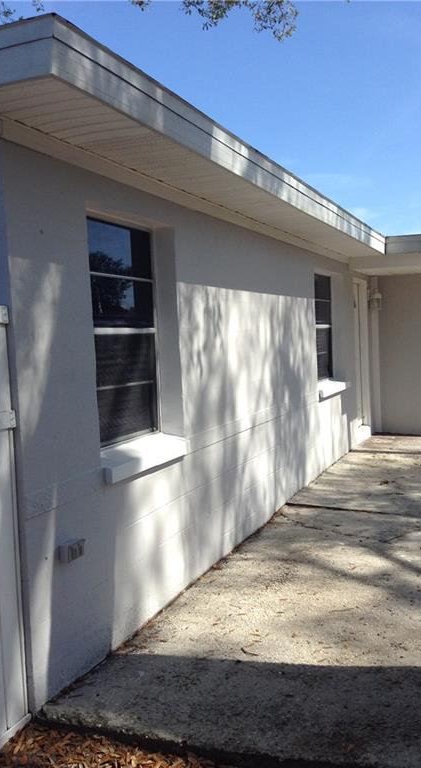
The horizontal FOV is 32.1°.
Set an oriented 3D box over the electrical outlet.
[{"bbox_3d":[-0.611,0.730,3.220,0.057,0.074,0.123,-1,4,22],"label":"electrical outlet"}]

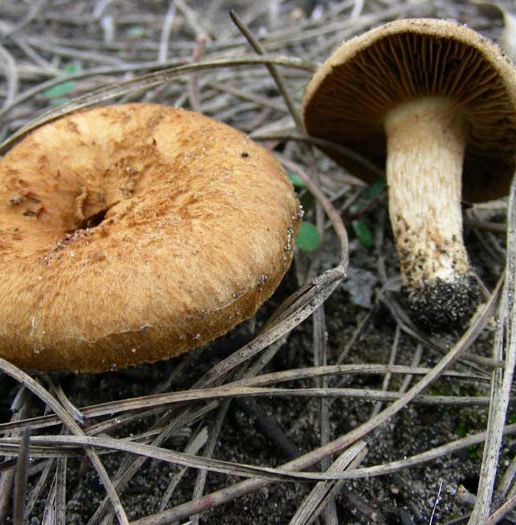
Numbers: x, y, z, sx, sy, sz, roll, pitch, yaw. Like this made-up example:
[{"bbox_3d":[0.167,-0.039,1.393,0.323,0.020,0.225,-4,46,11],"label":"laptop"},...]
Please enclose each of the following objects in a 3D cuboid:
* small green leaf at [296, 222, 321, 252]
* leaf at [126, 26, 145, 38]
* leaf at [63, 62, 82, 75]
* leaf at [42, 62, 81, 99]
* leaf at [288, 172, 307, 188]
[{"bbox_3d":[0.012,-0.006,0.185,0.006,0.002,0.007,0,60,0],"label":"small green leaf"},{"bbox_3d":[-0.044,-0.083,0.278,0.006,0.002,0.005,0,42,0],"label":"leaf"},{"bbox_3d":[-0.061,-0.064,0.254,0.006,0.002,0.005,0,45,0],"label":"leaf"},{"bbox_3d":[-0.063,-0.059,0.247,0.012,0.004,0.012,0,45,0],"label":"leaf"},{"bbox_3d":[0.010,-0.022,0.203,0.005,0.002,0.005,0,45,0],"label":"leaf"}]

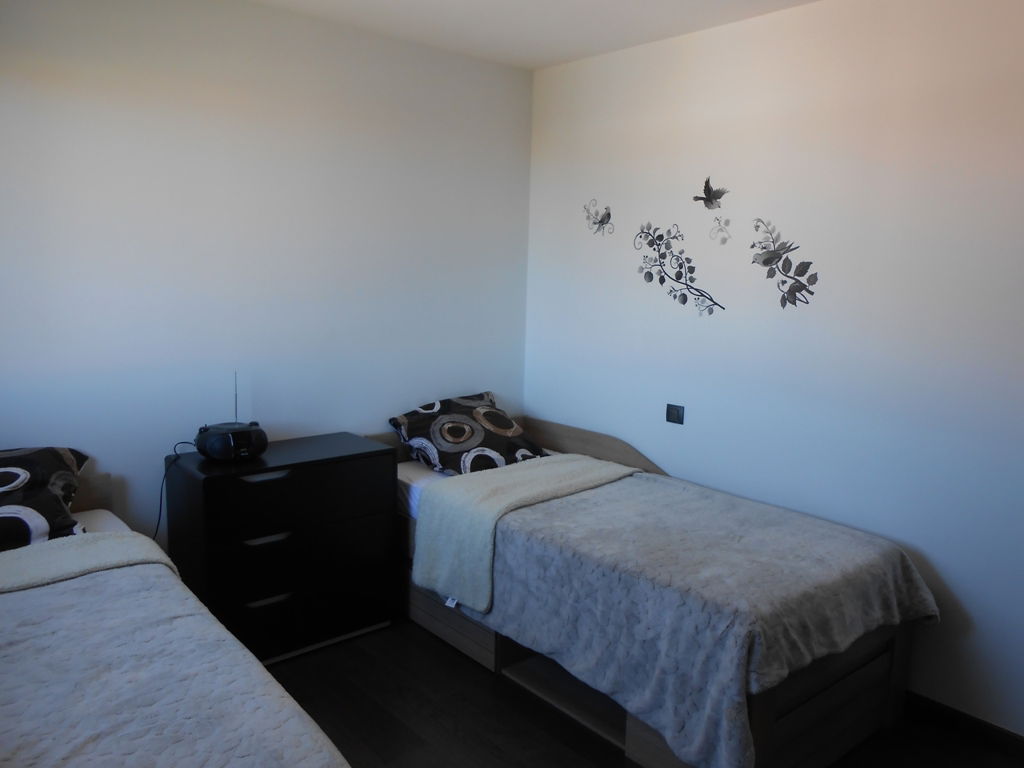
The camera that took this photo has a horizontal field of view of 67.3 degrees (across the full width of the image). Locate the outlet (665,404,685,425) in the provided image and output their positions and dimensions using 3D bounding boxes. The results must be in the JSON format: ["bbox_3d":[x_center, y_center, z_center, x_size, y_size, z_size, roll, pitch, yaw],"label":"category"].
[{"bbox_3d":[0.723,0.137,3.422,0.012,0.082,0.087,-6,12,-41],"label":"outlet"}]

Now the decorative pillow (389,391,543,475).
[{"bbox_3d":[-0.173,0.230,3.653,0.620,0.160,0.460,-9,49,-45],"label":"decorative pillow"}]

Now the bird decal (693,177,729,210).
[{"bbox_3d":[0.823,-0.791,3.189,0.010,0.137,0.179,-6,12,-41],"label":"bird decal"}]

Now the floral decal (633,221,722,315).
[{"bbox_3d":[0.719,-0.503,3.345,0.010,0.399,0.503,-6,12,-41],"label":"floral decal"}]

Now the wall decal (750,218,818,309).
[{"bbox_3d":[1.046,-0.465,2.975,0.010,0.350,0.296,-6,12,-41],"label":"wall decal"}]

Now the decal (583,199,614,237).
[{"bbox_3d":[0.410,-0.792,3.663,0.010,0.172,0.206,-6,12,-41],"label":"decal"}]

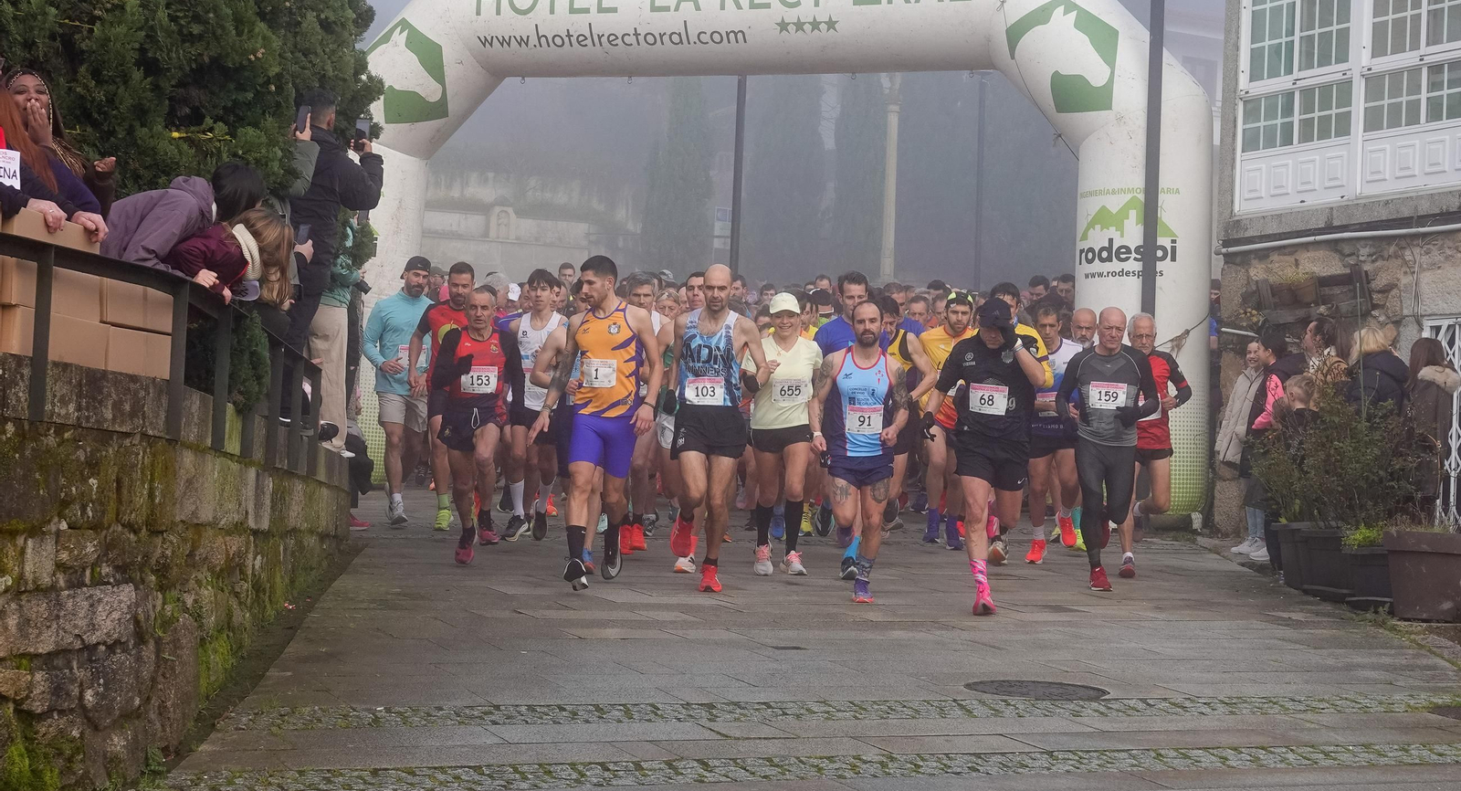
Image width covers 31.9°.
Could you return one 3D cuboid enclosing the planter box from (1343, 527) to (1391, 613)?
[{"bbox_3d":[3.820,1.050,15.020,0.450,0.430,0.440,2,-4,11],"label":"planter box"}]

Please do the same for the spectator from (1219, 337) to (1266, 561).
[{"bbox_3d":[3.365,0.352,16.800,0.480,1.432,0.420,0,-4,45],"label":"spectator"}]

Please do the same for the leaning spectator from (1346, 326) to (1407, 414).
[{"bbox_3d":[4.116,0.371,16.300,0.520,1.621,0.500,4,-3,-33],"label":"leaning spectator"}]

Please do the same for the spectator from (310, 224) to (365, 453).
[{"bbox_3d":[-2.425,-0.465,15.900,0.520,1.645,0.500,3,-3,-12],"label":"spectator"}]

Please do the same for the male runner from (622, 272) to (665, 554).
[{"bbox_3d":[-0.565,0.110,15.900,0.520,1.744,0.650,2,-2,2],"label":"male runner"}]

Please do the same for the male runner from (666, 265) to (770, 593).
[{"bbox_3d":[-0.071,0.183,13.900,0.600,1.772,0.750,2,-2,1],"label":"male runner"}]

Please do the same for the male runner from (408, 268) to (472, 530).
[{"bbox_3d":[-1.827,0.004,16.600,0.580,1.747,0.620,3,-3,-8],"label":"male runner"}]

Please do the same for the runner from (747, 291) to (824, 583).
[{"bbox_3d":[0.320,0.229,15.100,0.470,1.670,0.560,2,-3,-3],"label":"runner"}]

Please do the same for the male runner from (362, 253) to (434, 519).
[{"bbox_3d":[-2.151,-0.030,16.750,0.550,1.770,0.620,3,-3,-16],"label":"male runner"}]

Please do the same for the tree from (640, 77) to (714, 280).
[{"bbox_3d":[-0.872,-3.430,42.000,1.300,6.400,1.300,2,-3,0],"label":"tree"}]

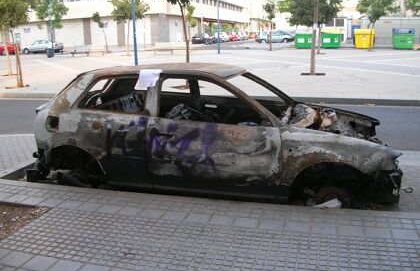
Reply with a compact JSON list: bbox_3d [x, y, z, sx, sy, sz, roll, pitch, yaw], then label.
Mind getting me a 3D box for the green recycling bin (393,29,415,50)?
[{"bbox_3d":[15.663,-7.771,34.200,1.680,1.680,1.300,2,14,15],"label":"green recycling bin"}]

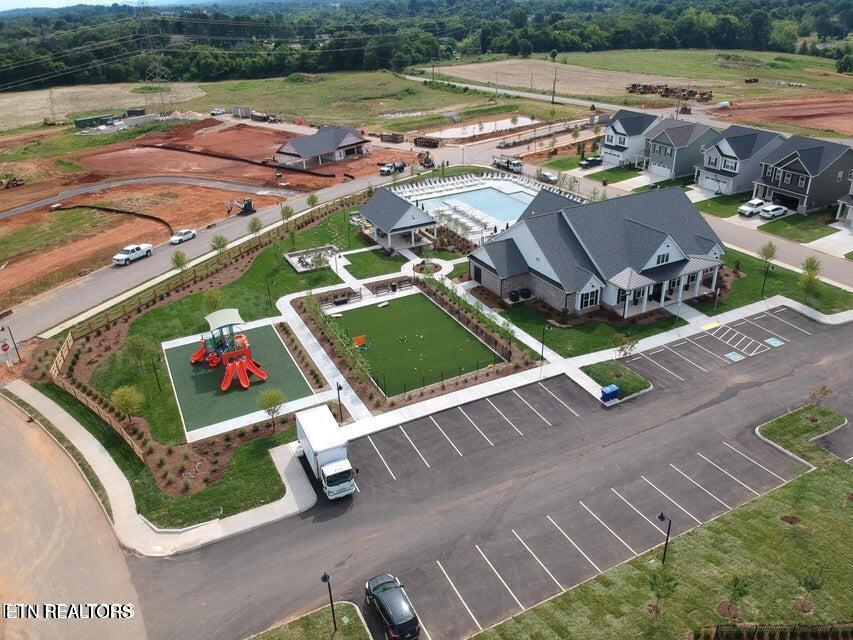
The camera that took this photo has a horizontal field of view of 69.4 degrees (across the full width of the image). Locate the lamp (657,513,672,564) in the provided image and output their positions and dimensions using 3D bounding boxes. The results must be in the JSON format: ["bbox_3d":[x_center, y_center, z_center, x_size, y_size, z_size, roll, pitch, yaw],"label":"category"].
[{"bbox_3d":[13.960,12.889,36.520,0.420,3.750,0.920,-14,29,-22],"label":"lamp"}]

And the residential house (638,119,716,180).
[{"bbox_3d":[51.210,-35.456,125.563,14.500,9.100,12.600,-14,28,-23],"label":"residential house"}]

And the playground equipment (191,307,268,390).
[{"bbox_3d":[-19.215,2.785,58.520,6.100,4.600,8.500,-14,29,-22],"label":"playground equipment"}]

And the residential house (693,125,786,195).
[{"bbox_3d":[57.278,-29.458,112.014,16.100,9.100,10.700,-14,29,-22],"label":"residential house"}]

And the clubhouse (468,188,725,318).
[{"bbox_3d":[20.177,-9.838,75.659,28.400,8.900,25.400,-14,28,-23],"label":"clubhouse"}]

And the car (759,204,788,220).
[{"bbox_3d":[53.439,-16.546,94.883,4.600,1.620,1.850,-16,30,-26],"label":"car"}]

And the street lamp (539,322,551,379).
[{"bbox_3d":[10.888,2.602,56.918,0.400,3.900,1.000,-14,28,-23],"label":"street lamp"}]

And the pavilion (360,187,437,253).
[{"bbox_3d":[-4.584,-16.092,94.571,8.400,6.100,12.300,-14,28,-23],"label":"pavilion"}]

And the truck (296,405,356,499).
[{"bbox_3d":[-7.248,9.579,44.518,2.450,3.400,6.650,-14,28,-23],"label":"truck"}]

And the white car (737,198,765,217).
[{"bbox_3d":[53.768,-18.479,101.277,4.700,1.700,1.900,-14,28,-24],"label":"white car"}]

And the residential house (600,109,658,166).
[{"bbox_3d":[45.316,-40.079,134.137,16.000,9.100,10.700,-14,29,-22],"label":"residential house"}]

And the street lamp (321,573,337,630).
[{"bbox_3d":[-5.207,15.192,33.278,0.420,3.850,0.880,-14,29,-22],"label":"street lamp"}]

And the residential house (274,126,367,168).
[{"bbox_3d":[-25.916,-43.114,152.823,12.800,6.000,23.000,19,33,37],"label":"residential house"}]

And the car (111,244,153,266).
[{"bbox_3d":[-42.302,-9.501,88.825,2.050,1.950,5.850,11,28,25],"label":"car"}]

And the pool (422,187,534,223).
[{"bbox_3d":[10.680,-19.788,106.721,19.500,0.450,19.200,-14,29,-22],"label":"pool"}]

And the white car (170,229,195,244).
[{"bbox_3d":[-37.743,-12.895,95.749,1.820,1.460,4.700,10,29,23],"label":"white car"}]

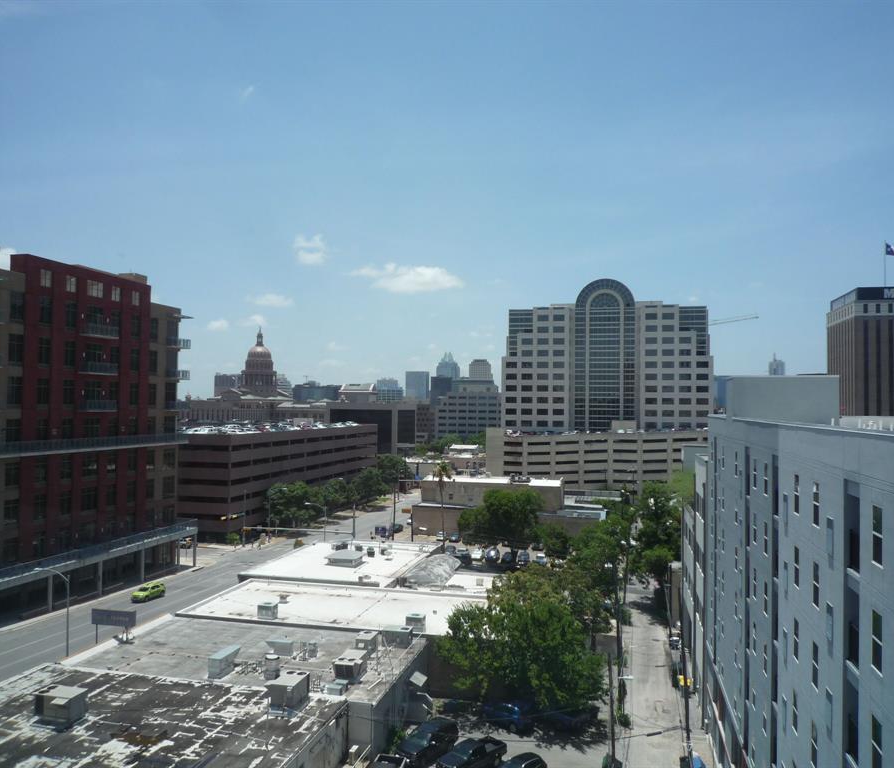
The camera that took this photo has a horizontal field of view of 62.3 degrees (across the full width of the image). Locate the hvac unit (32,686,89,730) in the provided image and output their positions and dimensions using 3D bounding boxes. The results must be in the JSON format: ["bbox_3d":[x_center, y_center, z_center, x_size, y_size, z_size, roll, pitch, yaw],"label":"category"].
[{"bbox_3d":[-24.566,20.373,47.072,2.650,1.600,1.600,0,-2,14],"label":"hvac unit"}]

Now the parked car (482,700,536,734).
[{"bbox_3d":[5.022,27.234,60.632,4.250,1.500,1.780,-1,-2,41],"label":"parked car"}]

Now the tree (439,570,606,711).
[{"bbox_3d":[6.058,20.919,61.339,13.810,10.820,13.120,0,-2,14],"label":"tree"}]

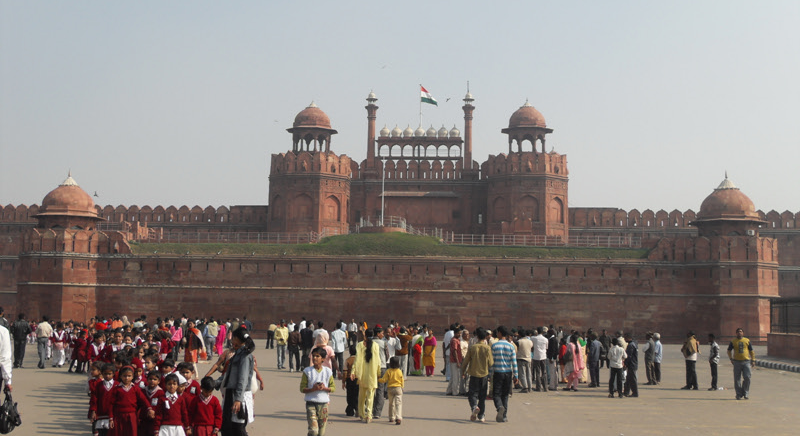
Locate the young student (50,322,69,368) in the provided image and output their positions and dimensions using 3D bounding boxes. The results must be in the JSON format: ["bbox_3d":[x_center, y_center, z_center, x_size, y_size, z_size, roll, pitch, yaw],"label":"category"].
[{"bbox_3d":[-10.788,4.035,33.000,0.480,1.437,0.300,1,-6,3],"label":"young student"}]

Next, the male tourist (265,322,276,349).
[{"bbox_3d":[-7.262,6.694,59.000,0.520,1.530,0.600,-1,-6,17],"label":"male tourist"}]

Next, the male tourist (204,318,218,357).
[{"bbox_3d":[-7.667,4.944,42.300,0.550,1.690,0.360,1,-6,6],"label":"male tourist"}]

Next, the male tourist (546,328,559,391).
[{"bbox_3d":[4.090,3.800,27.800,0.450,1.639,0.320,6,-7,-37],"label":"male tourist"}]

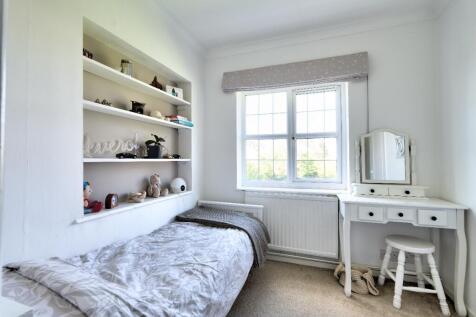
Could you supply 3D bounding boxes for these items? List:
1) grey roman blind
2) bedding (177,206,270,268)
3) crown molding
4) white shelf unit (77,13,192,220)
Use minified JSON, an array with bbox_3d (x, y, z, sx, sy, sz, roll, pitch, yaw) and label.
[{"bbox_3d":[0.521,-0.855,2.054,1.398,0.204,0.127,0,0,18],"label":"grey roman blind"},{"bbox_3d":[-0.148,0.735,1.980,0.845,0.366,0.448,0,0,20],"label":"bedding"},{"bbox_3d":[0.641,-1.244,2.031,2.229,0.097,0.092,0,0,18],"label":"crown molding"},{"bbox_3d":[-0.791,-0.237,1.724,0.204,1.216,1.120,0,0,21],"label":"white shelf unit"}]

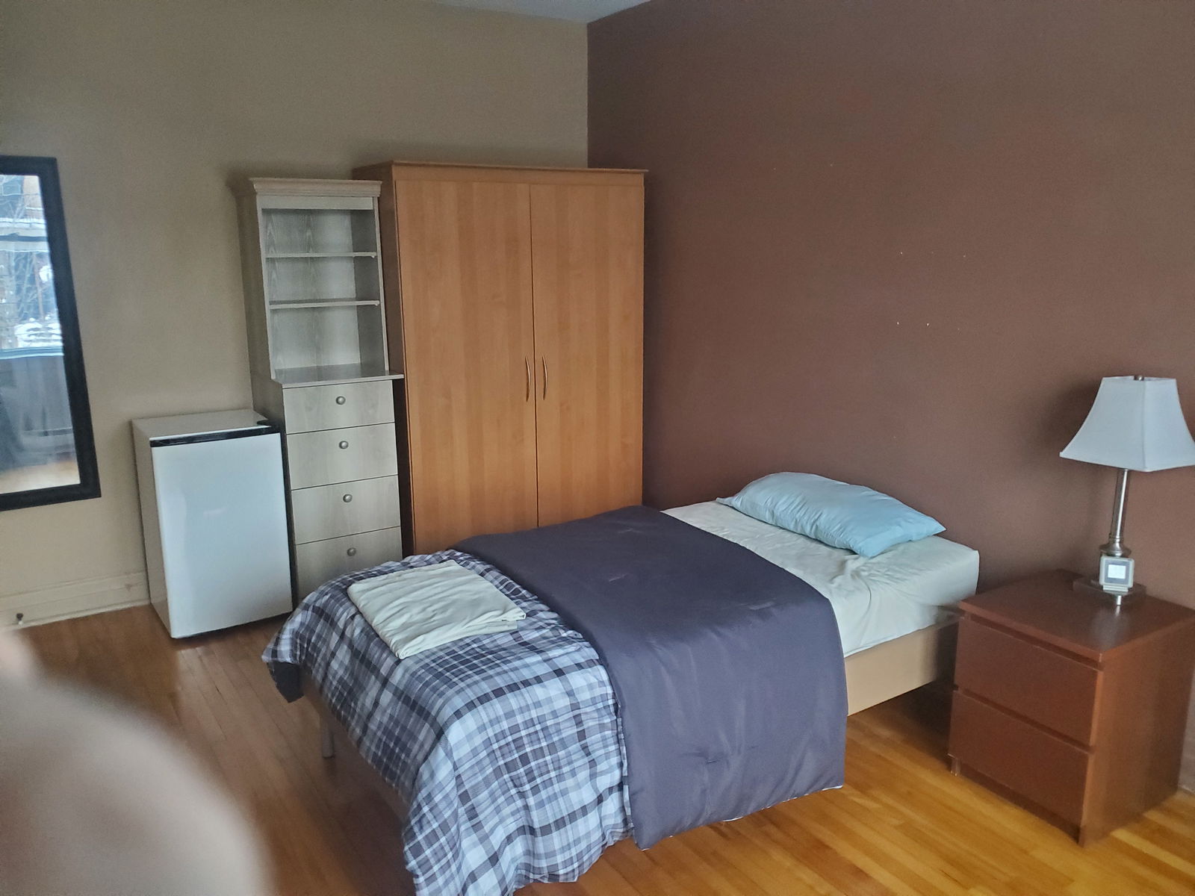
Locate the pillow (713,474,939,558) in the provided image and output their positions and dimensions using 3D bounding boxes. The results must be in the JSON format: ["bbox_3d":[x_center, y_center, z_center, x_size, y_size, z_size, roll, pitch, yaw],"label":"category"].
[{"bbox_3d":[0.838,0.202,3.363,0.410,0.150,0.790,-8,14,-31],"label":"pillow"}]

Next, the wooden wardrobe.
[{"bbox_3d":[-0.445,-0.389,4.527,1.303,1.940,0.553,-8,14,-31],"label":"wooden wardrobe"}]

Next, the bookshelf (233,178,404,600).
[{"bbox_3d":[-1.226,-0.235,4.038,0.537,1.855,0.585,-8,14,-31],"label":"bookshelf"}]

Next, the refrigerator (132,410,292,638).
[{"bbox_3d":[-1.683,0.306,3.929,0.490,0.848,0.527,-8,14,-33],"label":"refrigerator"}]

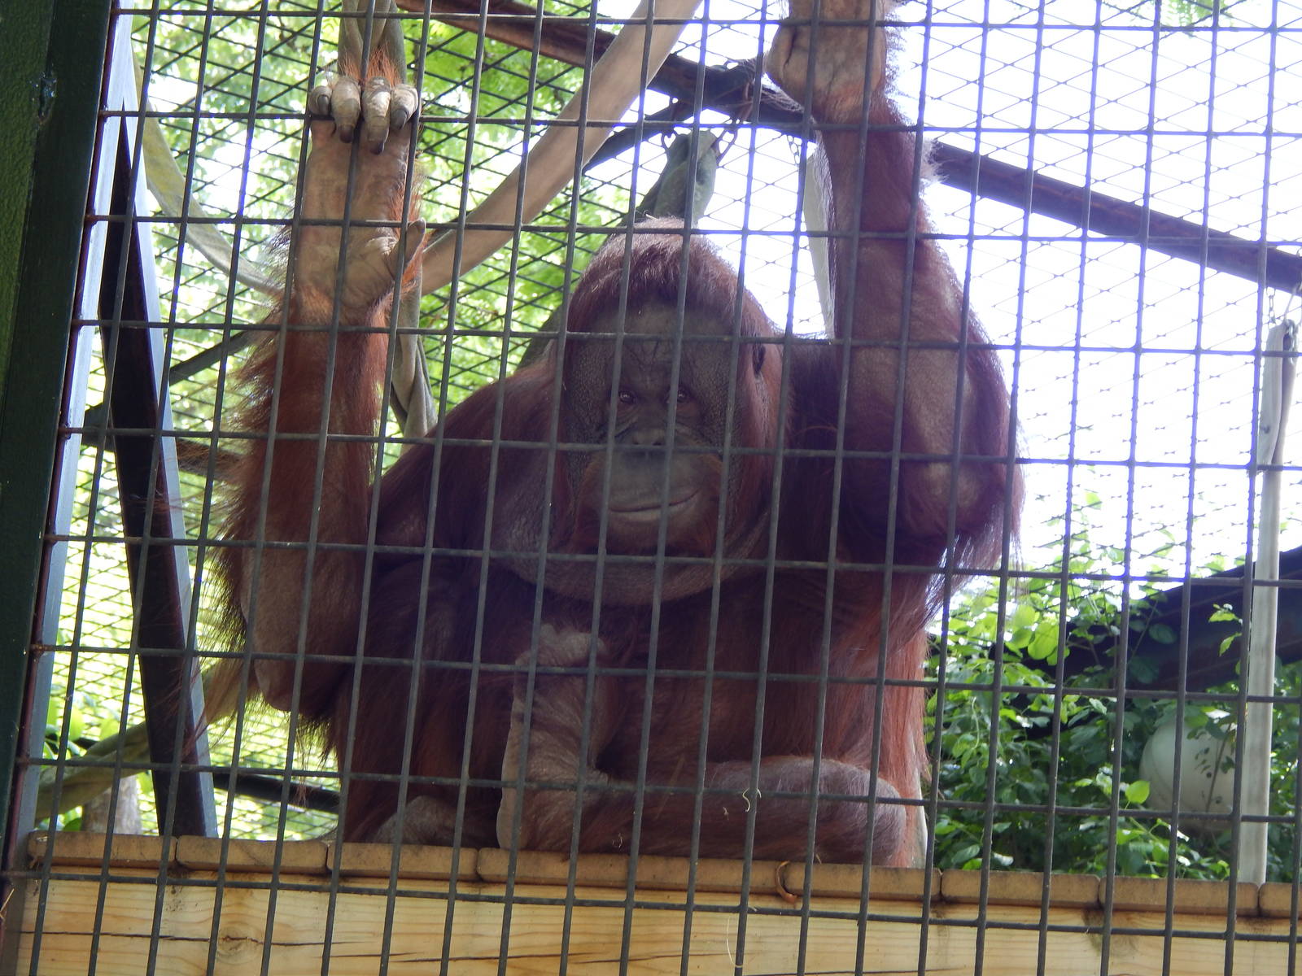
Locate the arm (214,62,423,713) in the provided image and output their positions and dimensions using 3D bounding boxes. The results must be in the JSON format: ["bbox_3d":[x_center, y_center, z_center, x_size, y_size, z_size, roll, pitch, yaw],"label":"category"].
[{"bbox_3d":[-0.299,-0.090,4.480,0.170,0.585,0.170,5,-6,6],"label":"arm"}]

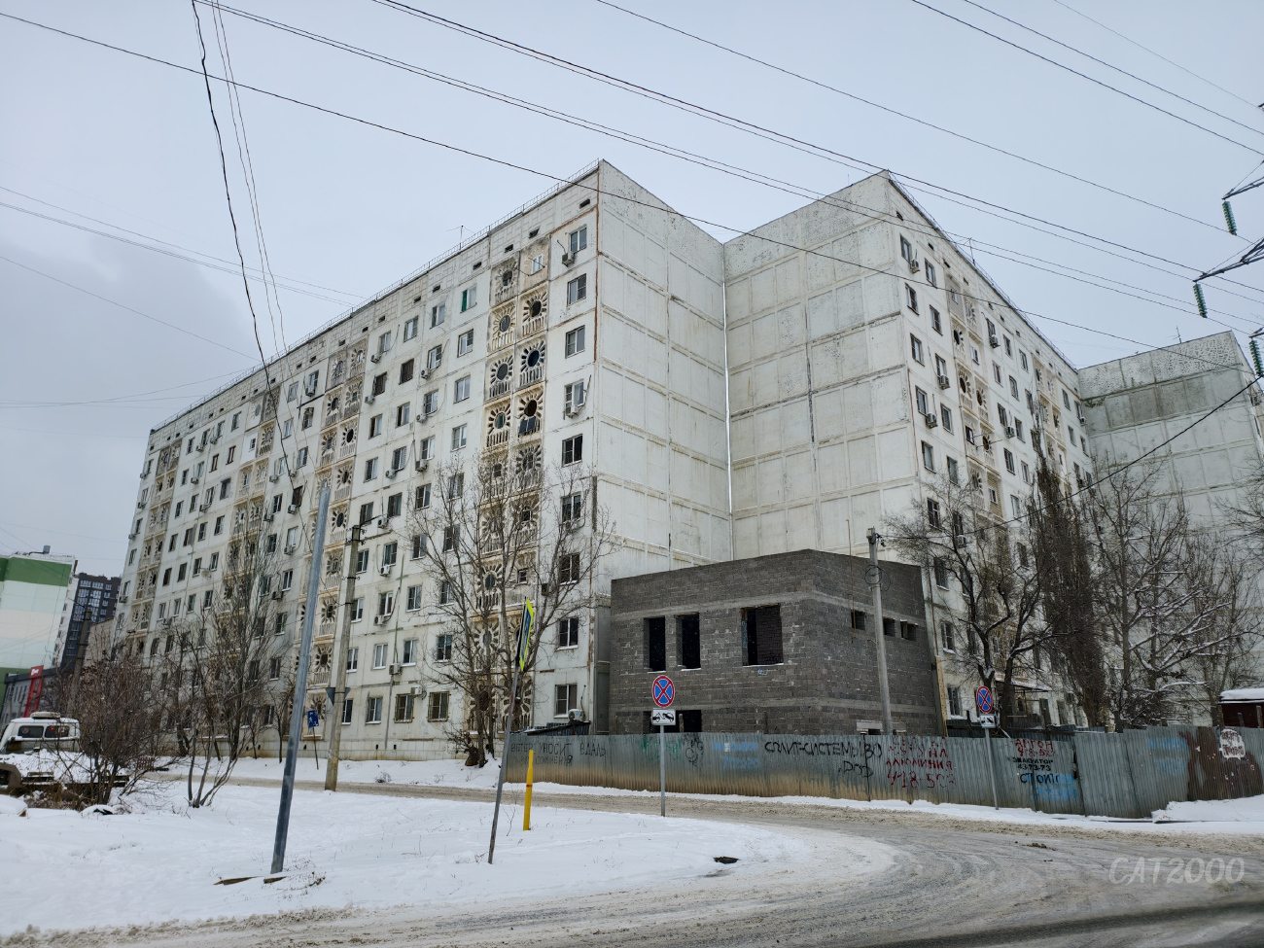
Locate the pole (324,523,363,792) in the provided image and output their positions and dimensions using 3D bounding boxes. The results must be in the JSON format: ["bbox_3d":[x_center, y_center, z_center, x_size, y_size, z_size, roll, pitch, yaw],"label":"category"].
[{"bbox_3d":[-9.422,5.825,27.455,0.380,8.532,0.380,6,-19,-18],"label":"pole"}]

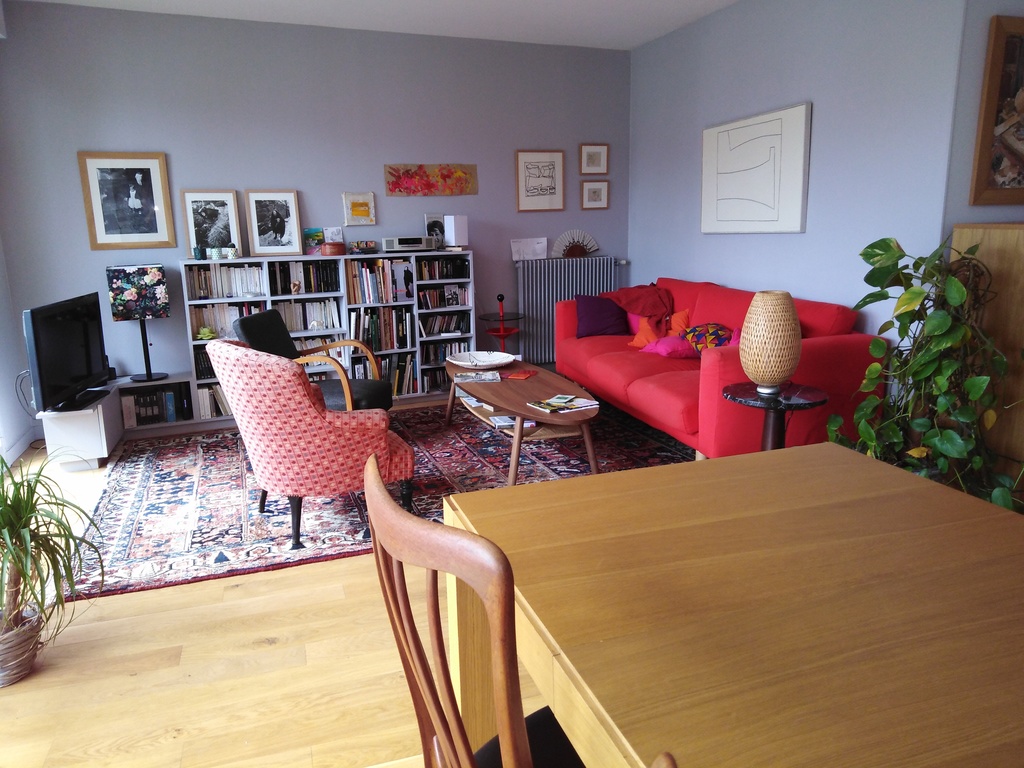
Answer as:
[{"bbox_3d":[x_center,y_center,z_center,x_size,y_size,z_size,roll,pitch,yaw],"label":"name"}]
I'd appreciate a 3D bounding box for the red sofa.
[{"bbox_3d":[1.012,-0.140,4.528,0.930,0.825,2.130,-5,13,-17],"label":"red sofa"}]

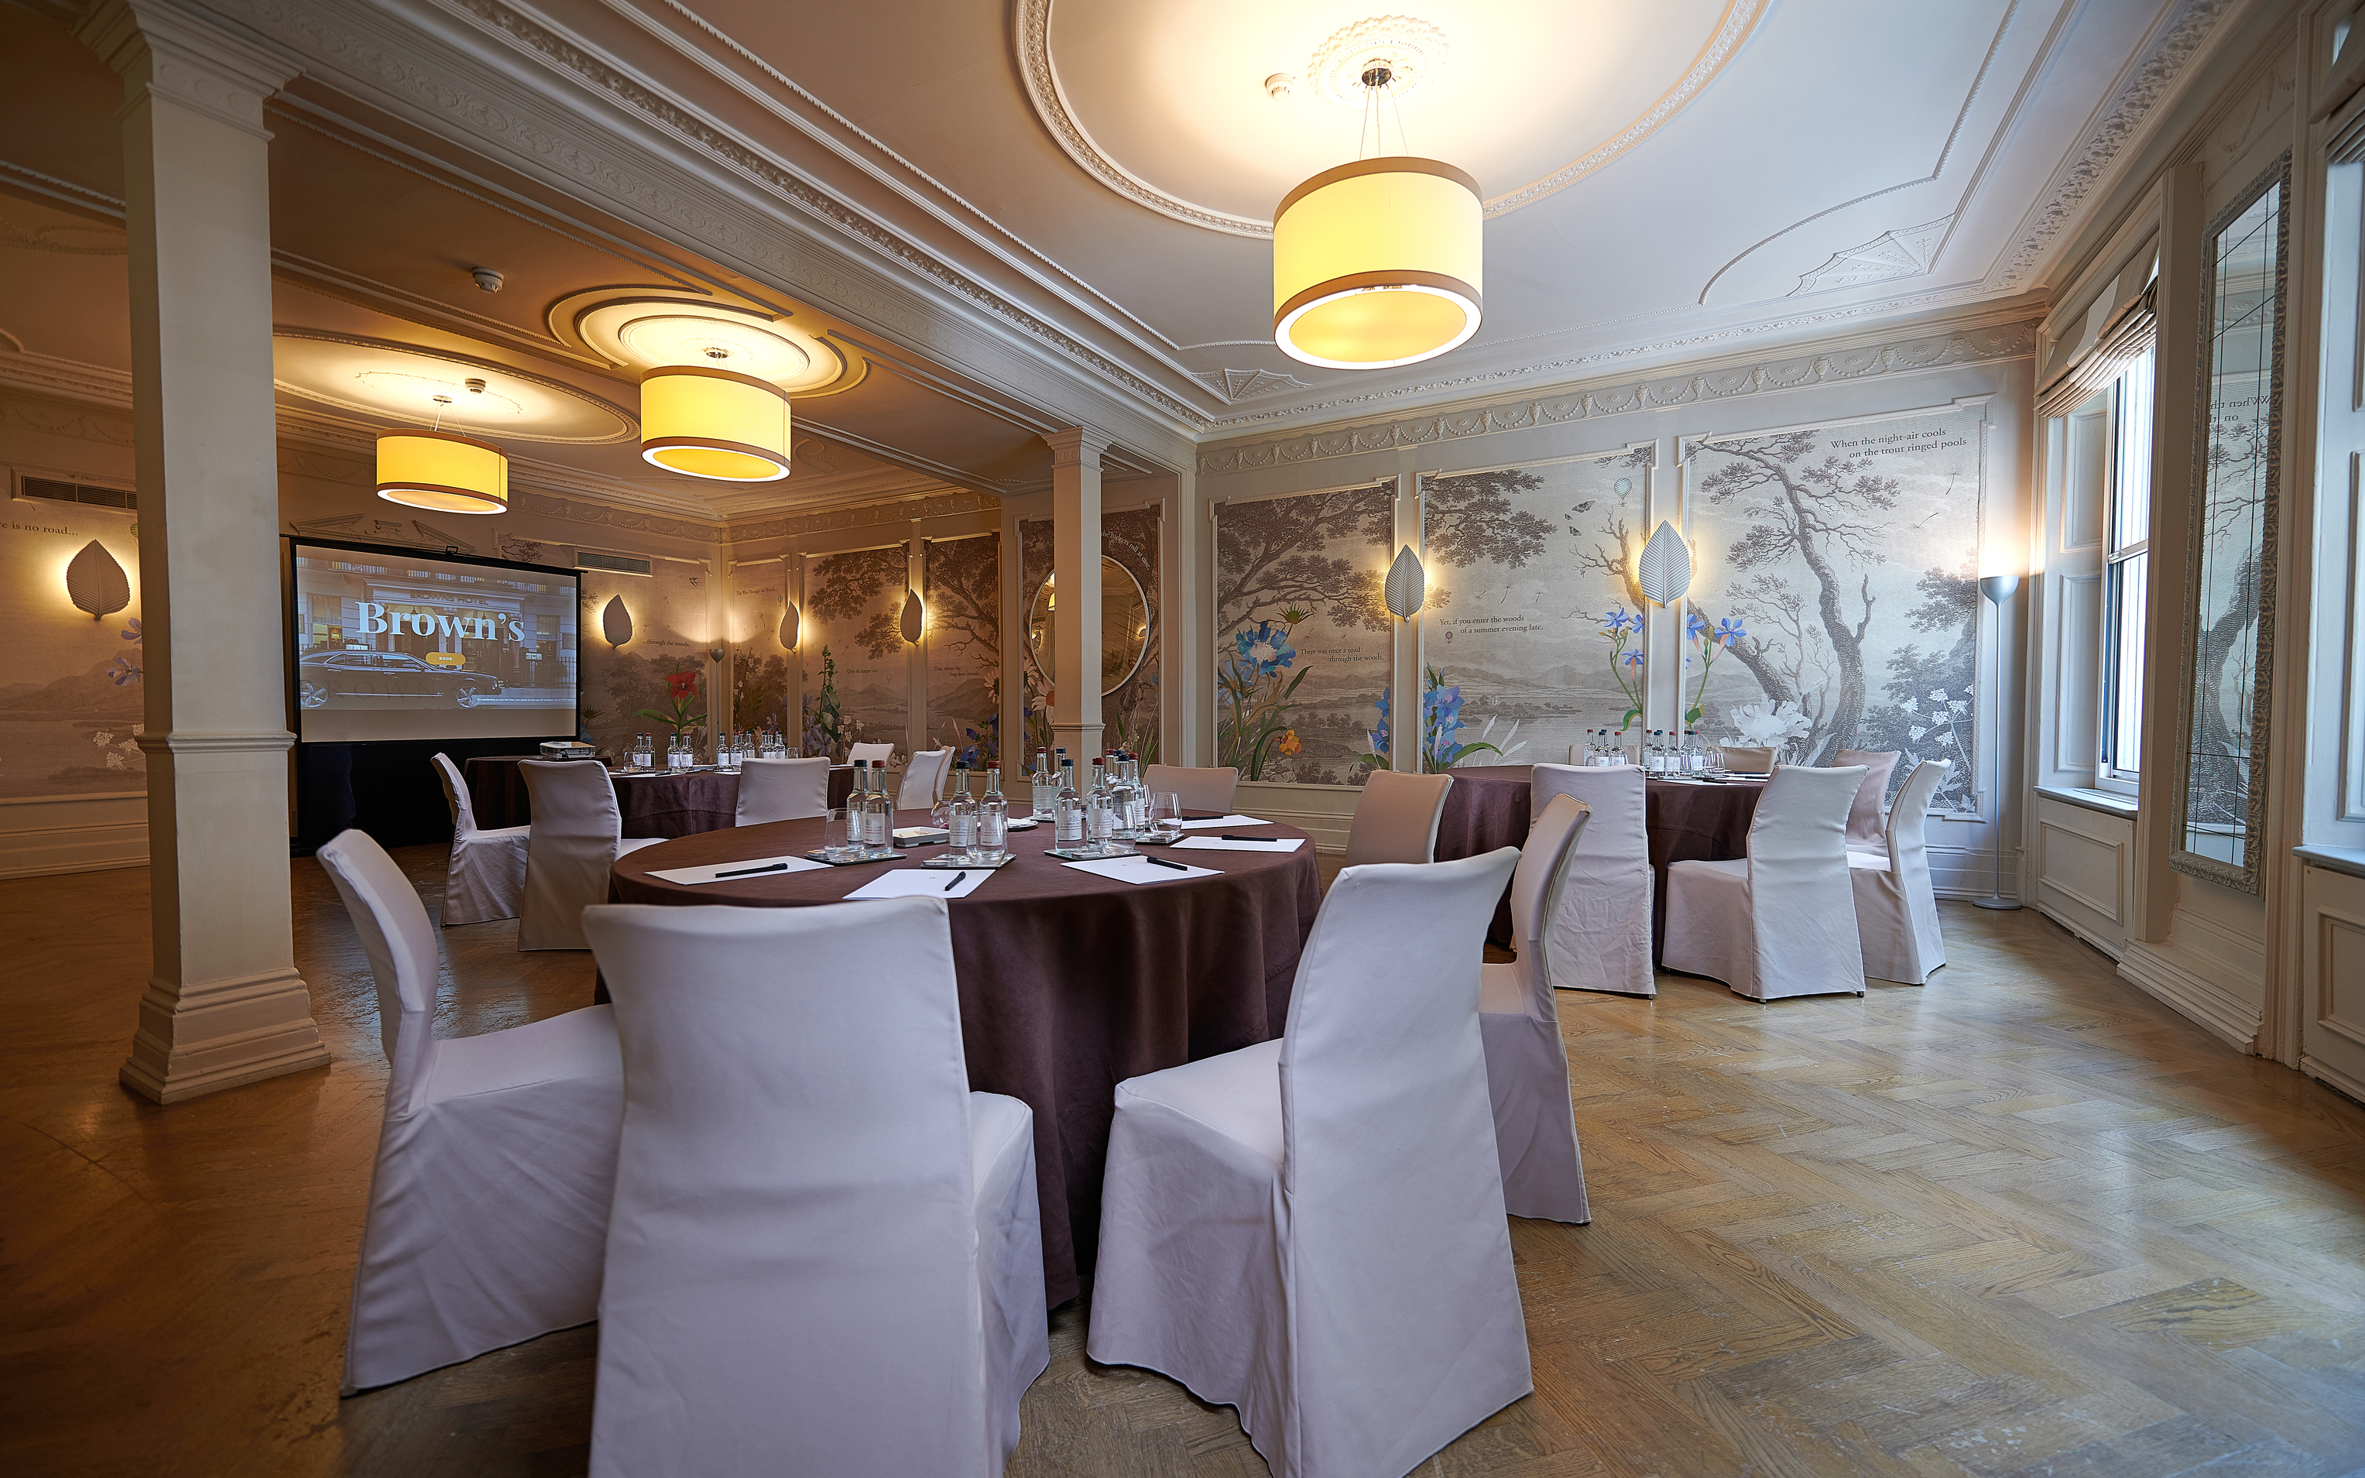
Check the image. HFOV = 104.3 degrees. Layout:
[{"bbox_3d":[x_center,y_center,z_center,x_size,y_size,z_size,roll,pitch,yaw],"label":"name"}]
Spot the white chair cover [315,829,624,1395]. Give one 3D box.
[{"bbox_3d":[-1.294,0.595,1.776,0.500,0.880,0.520,-1,2,-39],"label":"white chair cover"}]

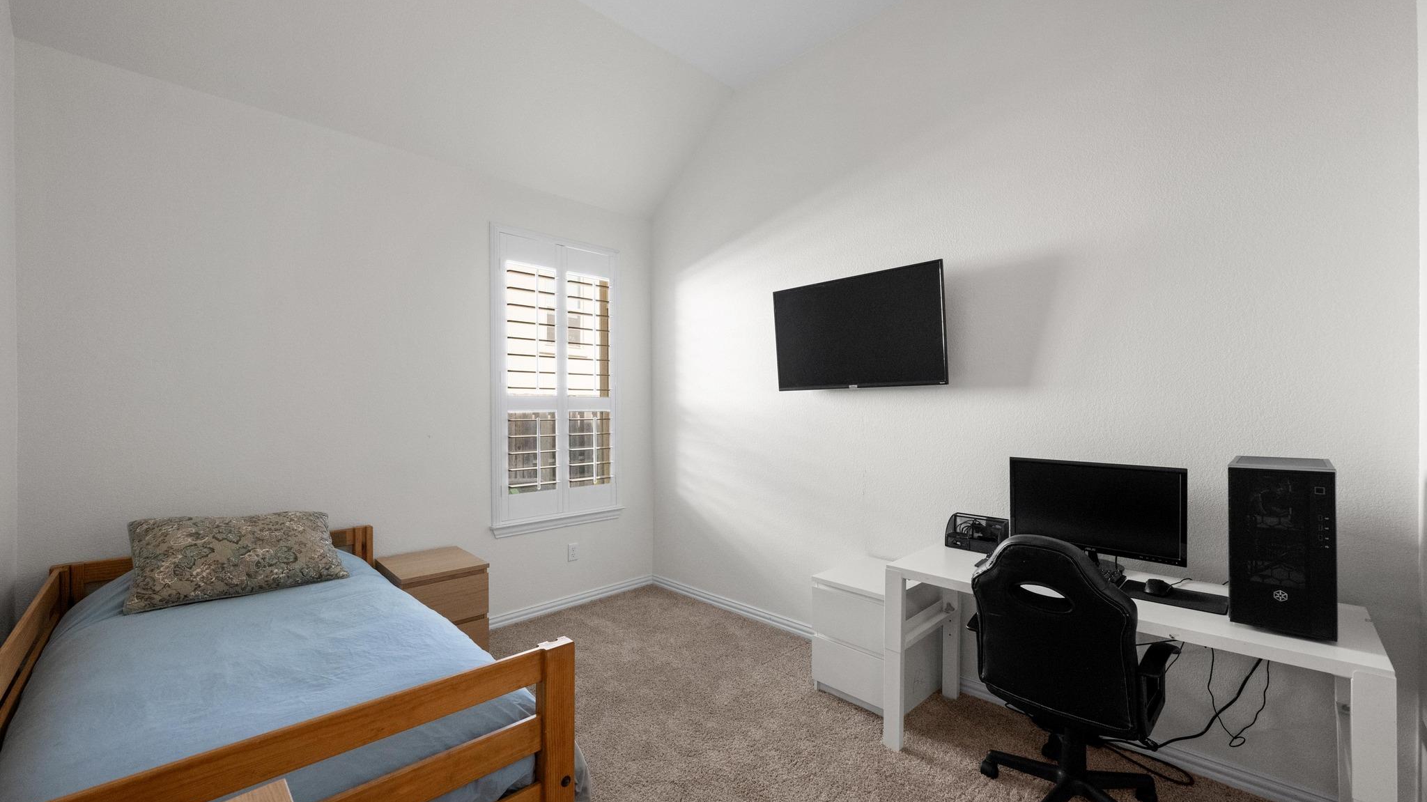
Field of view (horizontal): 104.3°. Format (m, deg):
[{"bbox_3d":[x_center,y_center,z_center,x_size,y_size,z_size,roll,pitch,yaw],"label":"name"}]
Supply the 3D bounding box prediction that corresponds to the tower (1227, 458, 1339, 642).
[{"bbox_3d":[1.693,0.412,1.655,0.380,0.460,0.206,0,0,-44],"label":"tower"}]

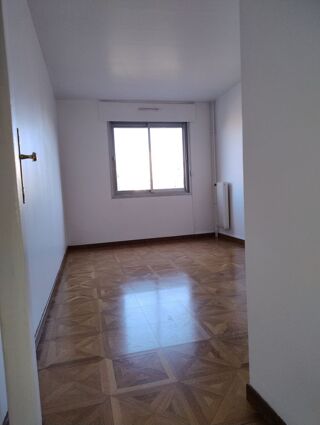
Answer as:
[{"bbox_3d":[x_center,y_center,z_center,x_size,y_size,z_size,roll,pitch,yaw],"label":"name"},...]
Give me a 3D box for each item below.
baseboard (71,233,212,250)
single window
[{"bbox_3d":[-0.222,0.519,5.278,2.731,0.073,0.020,-4,5,-14],"label":"baseboard"},{"bbox_3d":[-0.150,-0.931,5.246,1.463,1.299,0.100,-4,5,-14],"label":"single window"}]

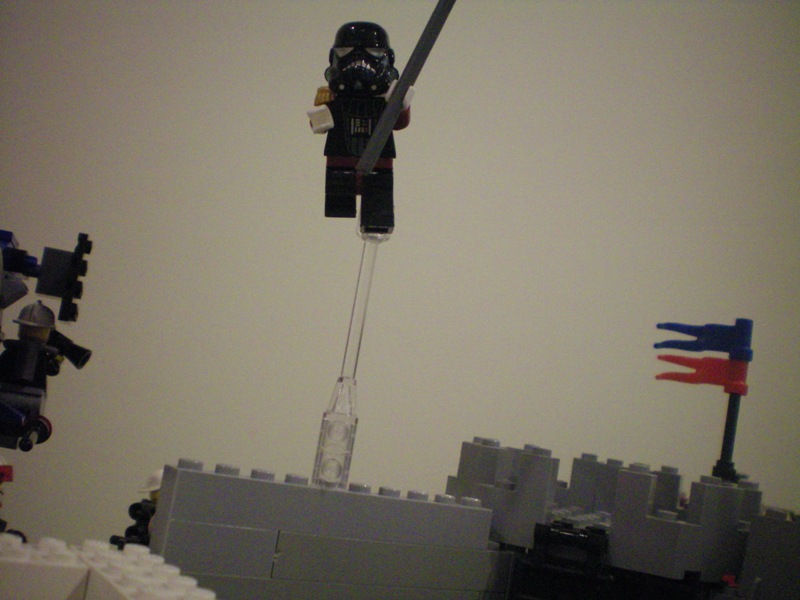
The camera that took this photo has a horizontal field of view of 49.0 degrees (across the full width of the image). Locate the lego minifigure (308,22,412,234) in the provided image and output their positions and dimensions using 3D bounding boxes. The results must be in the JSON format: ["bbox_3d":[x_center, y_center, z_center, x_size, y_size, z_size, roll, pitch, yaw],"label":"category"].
[{"bbox_3d":[-0.009,-0.037,0.191,0.023,0.044,0.018,2,5,5],"label":"lego minifigure"}]

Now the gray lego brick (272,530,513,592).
[{"bbox_3d":[-0.001,0.059,0.200,0.064,0.010,0.008,16,-12,-32],"label":"gray lego brick"}]

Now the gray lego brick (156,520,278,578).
[{"bbox_3d":[-0.037,0.049,0.176,0.024,0.010,0.008,16,-12,-32],"label":"gray lego brick"}]

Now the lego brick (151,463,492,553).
[{"bbox_3d":[-0.013,0.046,0.193,0.080,0.011,0.008,16,-12,-32],"label":"lego brick"}]

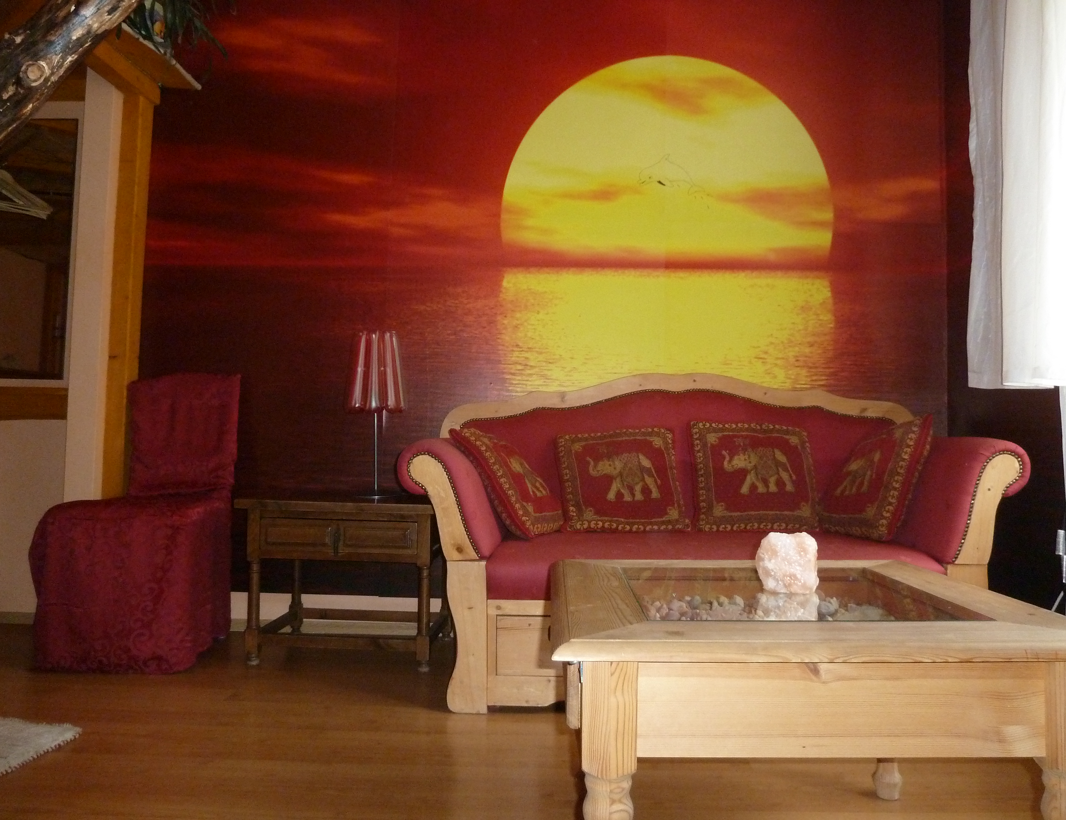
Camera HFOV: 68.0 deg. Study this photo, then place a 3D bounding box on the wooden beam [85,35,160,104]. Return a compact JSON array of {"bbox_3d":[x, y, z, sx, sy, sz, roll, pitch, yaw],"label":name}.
[{"bbox_3d":[-1.535,-1.274,2.889,0.110,0.085,0.550,1,-2,1],"label":"wooden beam"}]

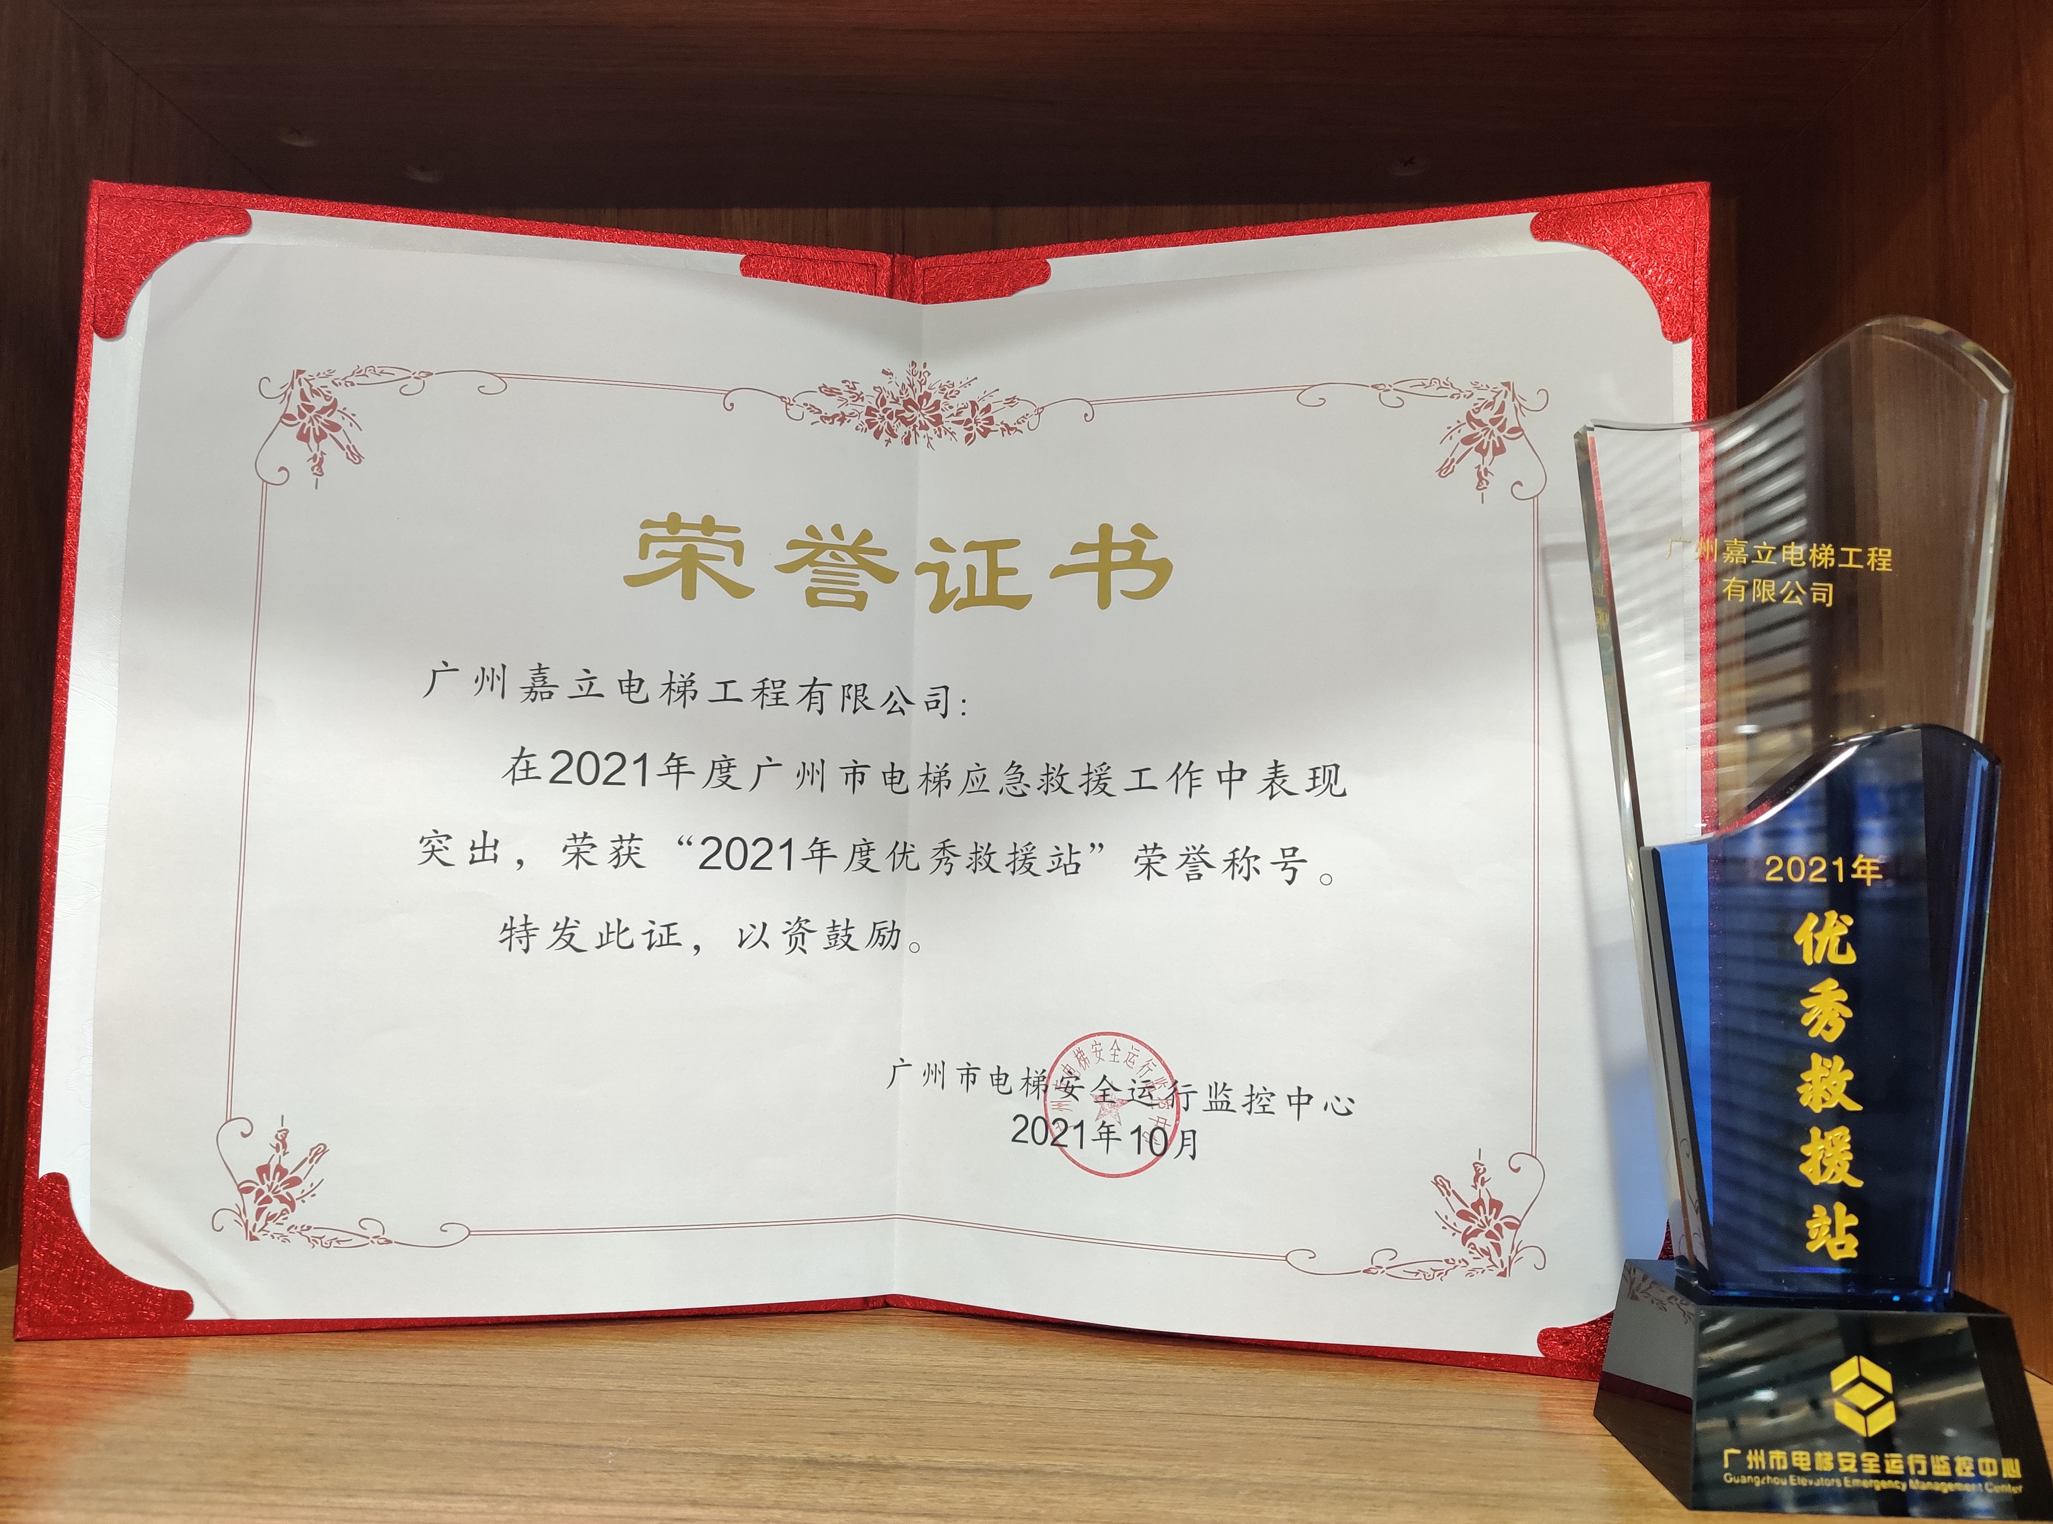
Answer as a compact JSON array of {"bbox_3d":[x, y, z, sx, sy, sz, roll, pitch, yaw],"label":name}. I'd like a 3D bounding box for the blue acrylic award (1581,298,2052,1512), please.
[{"bbox_3d":[0.175,0.025,0.359,0.097,0.258,0.055,1,-3,1],"label":"blue acrylic award"}]

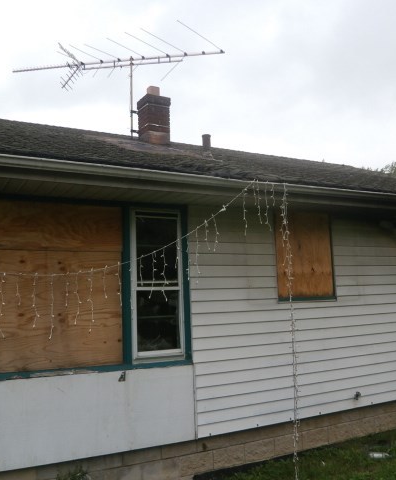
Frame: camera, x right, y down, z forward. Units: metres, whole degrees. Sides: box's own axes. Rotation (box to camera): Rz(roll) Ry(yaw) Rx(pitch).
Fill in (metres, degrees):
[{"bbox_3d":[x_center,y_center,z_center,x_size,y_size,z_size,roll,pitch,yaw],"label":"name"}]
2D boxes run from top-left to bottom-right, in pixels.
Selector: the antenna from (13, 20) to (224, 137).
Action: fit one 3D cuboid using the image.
[{"bbox_3d":[-1.464,-2.692,8.271,3.851,1.860,1.830,-2,-6,8],"label":"antenna"}]

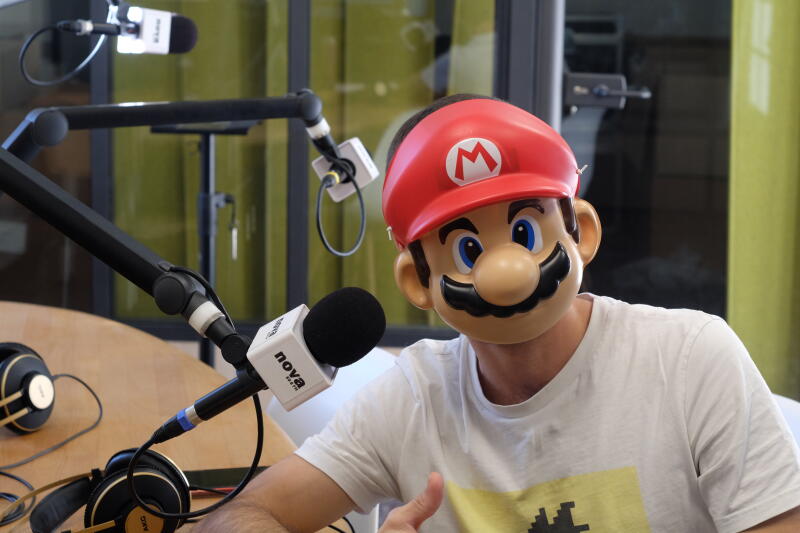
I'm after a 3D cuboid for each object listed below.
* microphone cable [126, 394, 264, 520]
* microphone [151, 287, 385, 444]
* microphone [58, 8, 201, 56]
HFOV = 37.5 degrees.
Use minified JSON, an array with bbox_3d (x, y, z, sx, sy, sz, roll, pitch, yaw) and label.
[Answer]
[{"bbox_3d":[-0.188,0.176,1.085,0.127,0.115,0.060,0,8,-6],"label":"microphone cable"},{"bbox_3d":[-0.123,0.098,1.067,0.253,0.073,0.073,-30,14,14],"label":"microphone"},{"bbox_3d":[-0.410,-0.352,1.760,0.073,0.073,0.250,9,11,39],"label":"microphone"}]

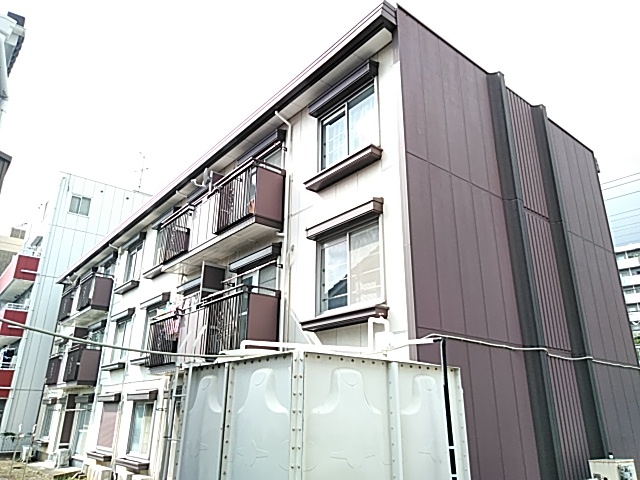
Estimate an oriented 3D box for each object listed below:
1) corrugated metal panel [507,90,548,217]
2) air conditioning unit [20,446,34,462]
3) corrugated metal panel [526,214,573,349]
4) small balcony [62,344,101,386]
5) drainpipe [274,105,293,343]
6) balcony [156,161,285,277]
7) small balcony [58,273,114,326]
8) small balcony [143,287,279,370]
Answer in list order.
[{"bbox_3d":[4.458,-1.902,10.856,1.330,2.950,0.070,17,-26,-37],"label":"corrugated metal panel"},{"bbox_3d":[-12.274,8.992,20.988,0.300,0.600,0.780,17,-26,-37],"label":"air conditioning unit"},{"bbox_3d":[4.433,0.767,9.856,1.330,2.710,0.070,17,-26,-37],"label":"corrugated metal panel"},{"bbox_3d":[-8.481,4.560,17.840,0.700,1.260,1.660,17,-26,-37],"label":"small balcony"},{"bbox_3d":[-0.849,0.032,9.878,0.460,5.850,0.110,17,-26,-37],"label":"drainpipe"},{"bbox_3d":[-2.522,-0.326,11.929,0.800,1.430,4.700,17,-26,-37],"label":"balcony"},{"bbox_3d":[-9.287,2.465,19.694,0.700,1.330,4.260,17,-26,-37],"label":"small balcony"},{"bbox_3d":[-2.560,2.130,11.030,0.800,1.300,4.750,17,-26,-37],"label":"small balcony"}]

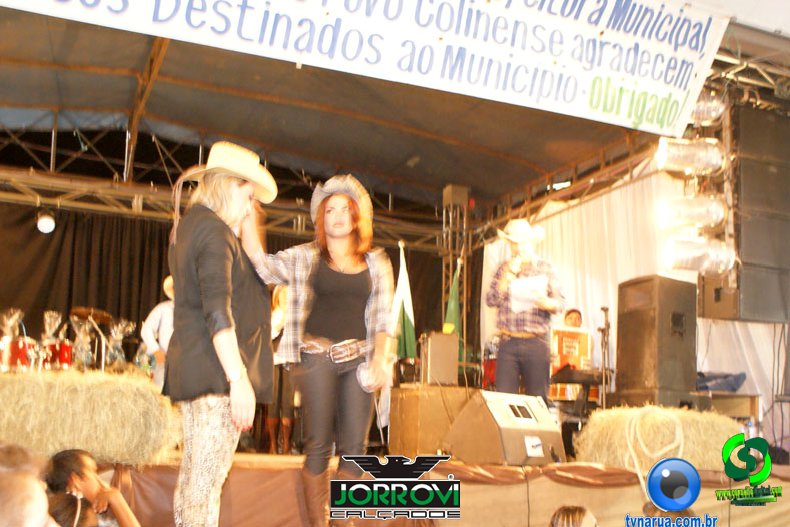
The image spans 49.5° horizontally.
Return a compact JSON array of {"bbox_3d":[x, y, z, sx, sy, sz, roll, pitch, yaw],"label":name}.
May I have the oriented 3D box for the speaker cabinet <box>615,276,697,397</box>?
[{"bbox_3d":[2.108,0.590,6.880,0.489,0.880,0.401,8,-11,-34],"label":"speaker cabinet"}]

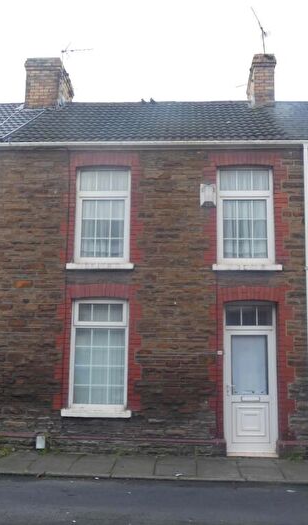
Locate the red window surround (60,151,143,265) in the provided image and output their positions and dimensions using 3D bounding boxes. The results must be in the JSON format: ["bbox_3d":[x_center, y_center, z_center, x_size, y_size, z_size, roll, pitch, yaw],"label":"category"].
[{"bbox_3d":[-0.890,-0.961,9.535,1.442,1.967,0.130,0,-9,4],"label":"red window surround"}]

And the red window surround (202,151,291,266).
[{"bbox_3d":[1.520,-0.886,9.021,1.387,1.901,0.130,0,-7,3],"label":"red window surround"}]

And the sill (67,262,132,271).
[{"bbox_3d":[-0.876,0.077,9.007,1.107,0.099,0.180,0,-7,3],"label":"sill"}]

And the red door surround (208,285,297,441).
[{"bbox_3d":[1.597,1.644,8.976,1.406,2.494,0.130,0,-9,4],"label":"red door surround"}]

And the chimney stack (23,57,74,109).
[{"bbox_3d":[-2.716,-4.373,14.258,0.960,1.314,1.420,0,-7,3],"label":"chimney stack"}]

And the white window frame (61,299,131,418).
[{"bbox_3d":[-0.902,1.545,8.849,1.124,1.865,0.240,0,-7,3],"label":"white window frame"}]

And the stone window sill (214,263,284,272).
[{"bbox_3d":[1.511,0.093,8.870,1.109,0.100,0.180,0,-7,3],"label":"stone window sill"}]

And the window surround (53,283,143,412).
[{"bbox_3d":[-0.907,1.408,9.175,1.449,2.060,0.130,0,-9,4],"label":"window surround"}]

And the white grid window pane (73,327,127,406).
[{"bbox_3d":[-0.905,1.745,9.197,0.847,1.248,0.025,0,-9,4],"label":"white grid window pane"}]

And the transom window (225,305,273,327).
[{"bbox_3d":[1.590,0.893,9.139,0.811,0.374,0.070,0,-9,3],"label":"transom window"}]

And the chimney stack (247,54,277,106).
[{"bbox_3d":[2.648,-4.160,13.489,0.559,1.311,1.400,0,-9,4],"label":"chimney stack"}]

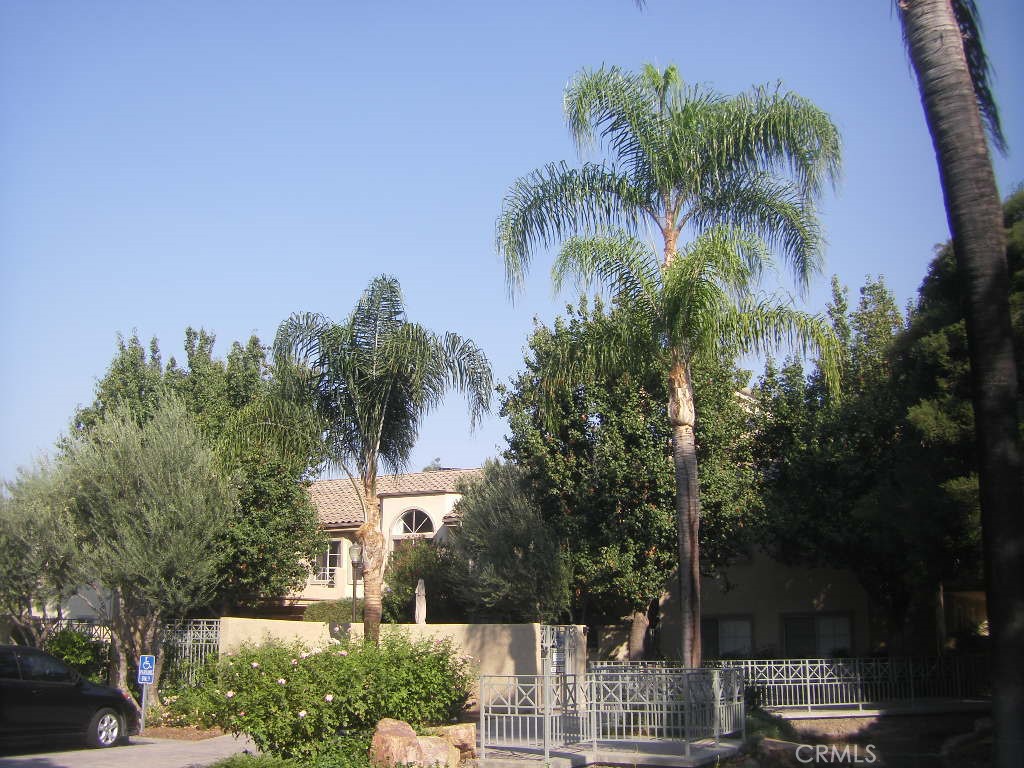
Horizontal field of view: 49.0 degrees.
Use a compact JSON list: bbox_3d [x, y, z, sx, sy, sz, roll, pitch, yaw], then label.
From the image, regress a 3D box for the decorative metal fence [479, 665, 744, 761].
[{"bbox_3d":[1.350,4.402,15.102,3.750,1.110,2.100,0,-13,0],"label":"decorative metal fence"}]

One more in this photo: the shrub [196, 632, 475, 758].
[{"bbox_3d":[-2.830,4.536,16.610,4.500,1.770,2.700,0,-13,0],"label":"shrub"}]

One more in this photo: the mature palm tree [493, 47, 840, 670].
[{"bbox_3d":[2.960,-0.075,20.105,6.200,12.400,6.000,0,-13,0],"label":"mature palm tree"}]

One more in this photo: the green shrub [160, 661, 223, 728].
[{"bbox_3d":[-5.587,5.395,19.594,1.150,1.200,1.000,0,-13,0],"label":"green shrub"}]

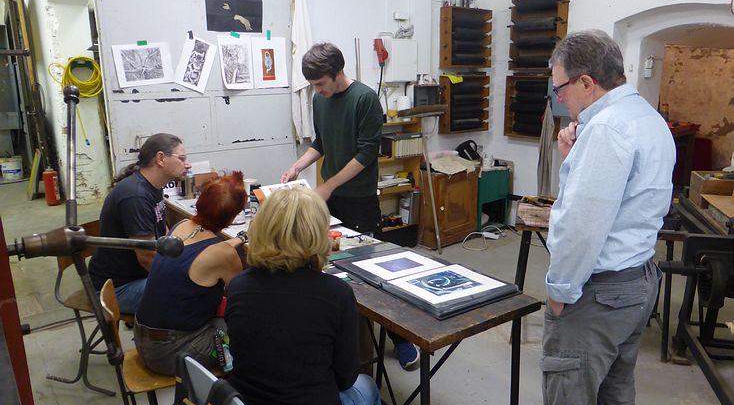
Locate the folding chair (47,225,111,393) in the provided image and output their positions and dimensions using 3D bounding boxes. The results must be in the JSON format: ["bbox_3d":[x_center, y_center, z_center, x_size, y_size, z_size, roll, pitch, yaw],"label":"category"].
[{"bbox_3d":[-1.414,0.554,2.867,0.560,0.810,0.420,3,14,13],"label":"folding chair"}]

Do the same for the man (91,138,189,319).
[{"bbox_3d":[-0.994,0.291,2.687,0.800,1.280,0.520,-9,15,-32],"label":"man"}]

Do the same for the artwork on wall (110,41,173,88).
[{"bbox_3d":[-1.447,-0.897,3.465,0.357,0.261,0.010,-16,20,-36],"label":"artwork on wall"}]

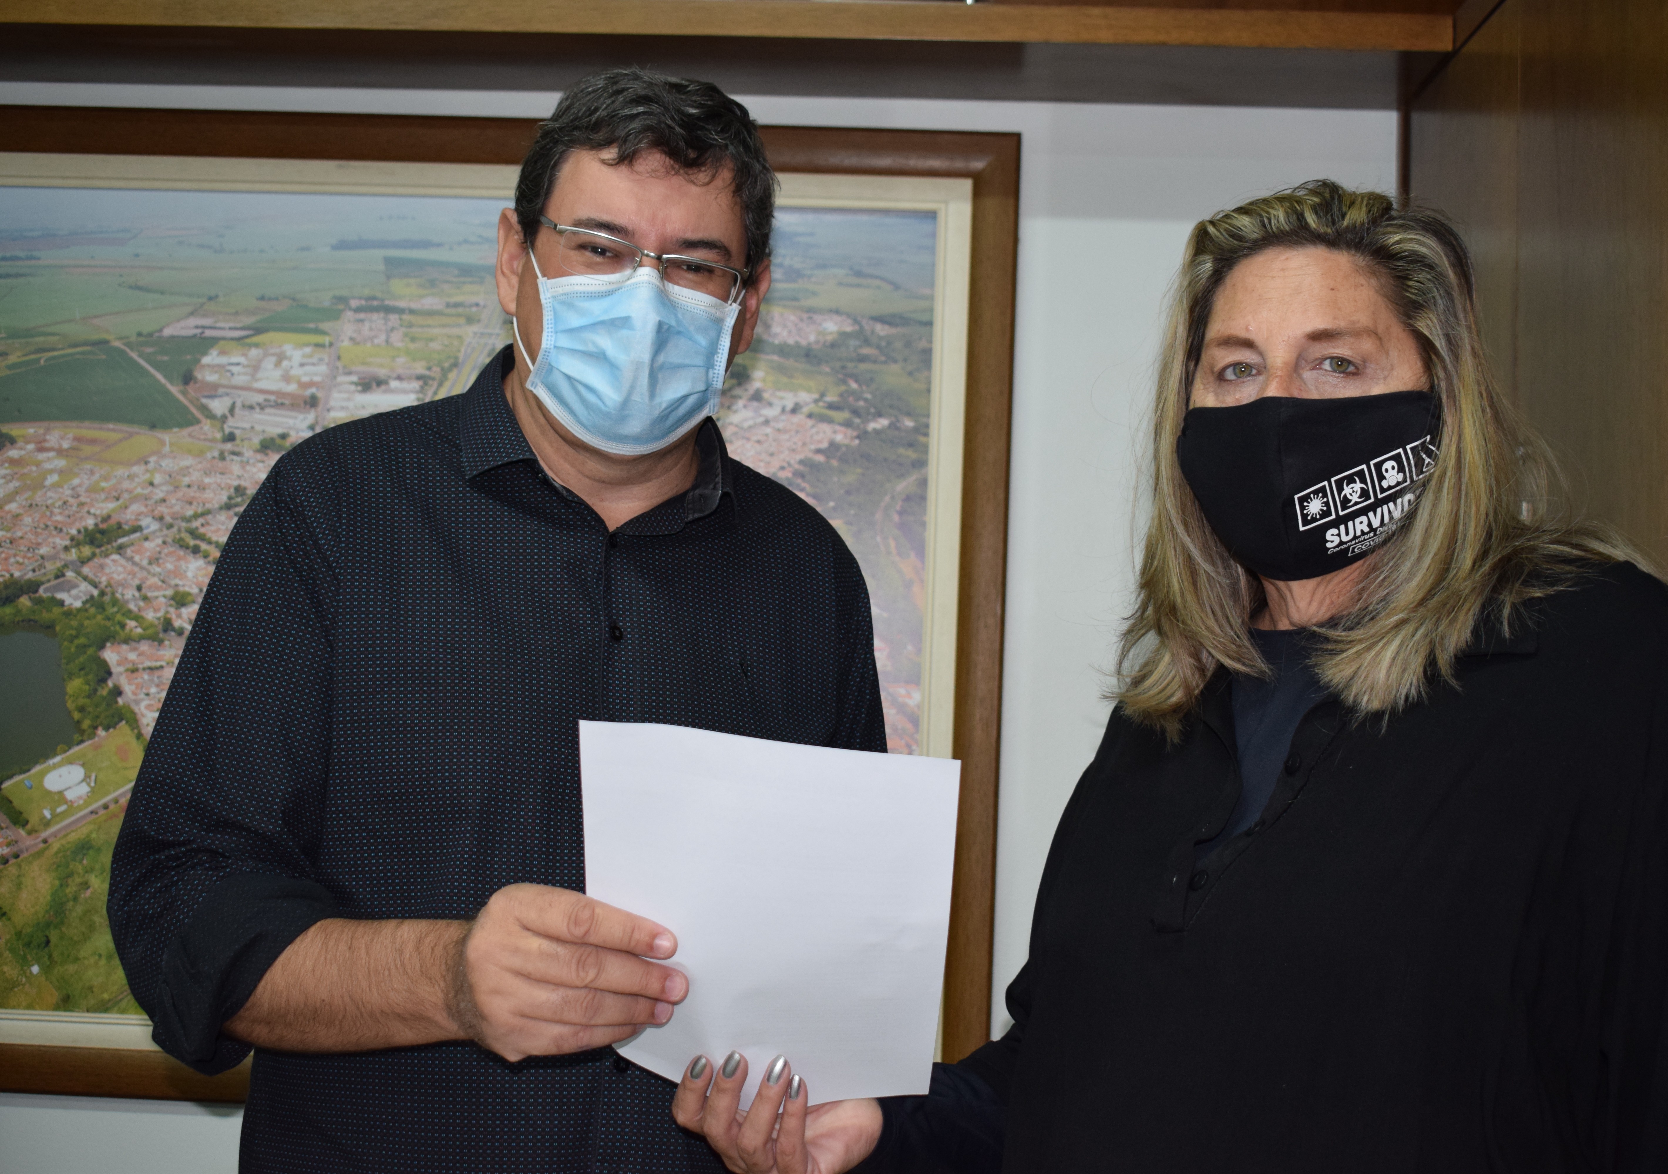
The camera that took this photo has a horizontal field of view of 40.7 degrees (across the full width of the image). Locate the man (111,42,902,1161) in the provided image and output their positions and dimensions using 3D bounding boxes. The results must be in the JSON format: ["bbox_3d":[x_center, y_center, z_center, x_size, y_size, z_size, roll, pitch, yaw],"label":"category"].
[{"bbox_3d":[-0.250,0.510,1.550,0.580,1.740,0.460,2,-3,-12],"label":"man"}]

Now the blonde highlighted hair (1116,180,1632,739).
[{"bbox_3d":[0.368,-0.090,1.510,0.310,0.370,0.270,-1,-3,27],"label":"blonde highlighted hair"}]

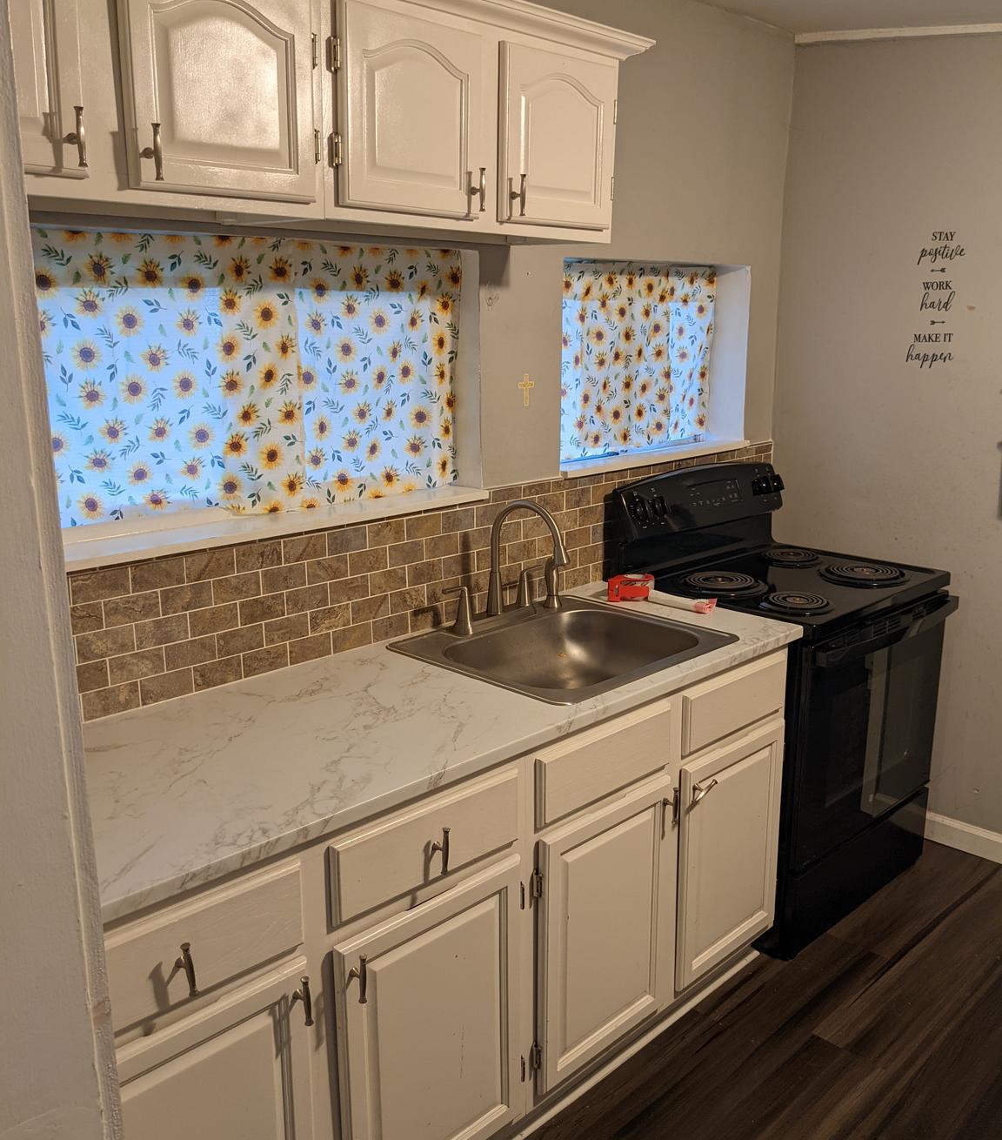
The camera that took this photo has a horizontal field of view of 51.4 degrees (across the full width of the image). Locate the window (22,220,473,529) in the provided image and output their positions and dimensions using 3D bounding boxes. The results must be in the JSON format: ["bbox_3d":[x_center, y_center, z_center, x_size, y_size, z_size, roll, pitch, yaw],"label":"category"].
[{"bbox_3d":[-0.496,-0.398,2.174,1.109,0.554,0.040,-13,19,-43],"label":"window"}]

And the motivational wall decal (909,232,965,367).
[{"bbox_3d":[1.262,-0.780,3.028,0.006,0.385,0.147,-13,19,-43],"label":"motivational wall decal"}]

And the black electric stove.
[{"bbox_3d":[0.813,0.315,3.048,0.773,1.190,0.693,-13,19,-43],"label":"black electric stove"}]

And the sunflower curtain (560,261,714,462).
[{"bbox_3d":[0.390,-0.624,3.098,0.846,0.556,0.079,-13,19,-43],"label":"sunflower curtain"}]

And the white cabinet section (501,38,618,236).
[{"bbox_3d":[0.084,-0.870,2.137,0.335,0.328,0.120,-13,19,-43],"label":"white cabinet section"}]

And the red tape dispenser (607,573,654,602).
[{"bbox_3d":[0.349,0.050,2.781,0.120,0.052,0.085,-1,14,-3],"label":"red tape dispenser"}]

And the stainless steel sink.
[{"bbox_3d":[0.150,0.249,2.425,0.613,0.183,0.557,-13,19,-43],"label":"stainless steel sink"}]

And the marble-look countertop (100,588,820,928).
[{"bbox_3d":[-0.134,0.253,2.126,1.805,0.035,0.629,-13,19,-43],"label":"marble-look countertop"}]

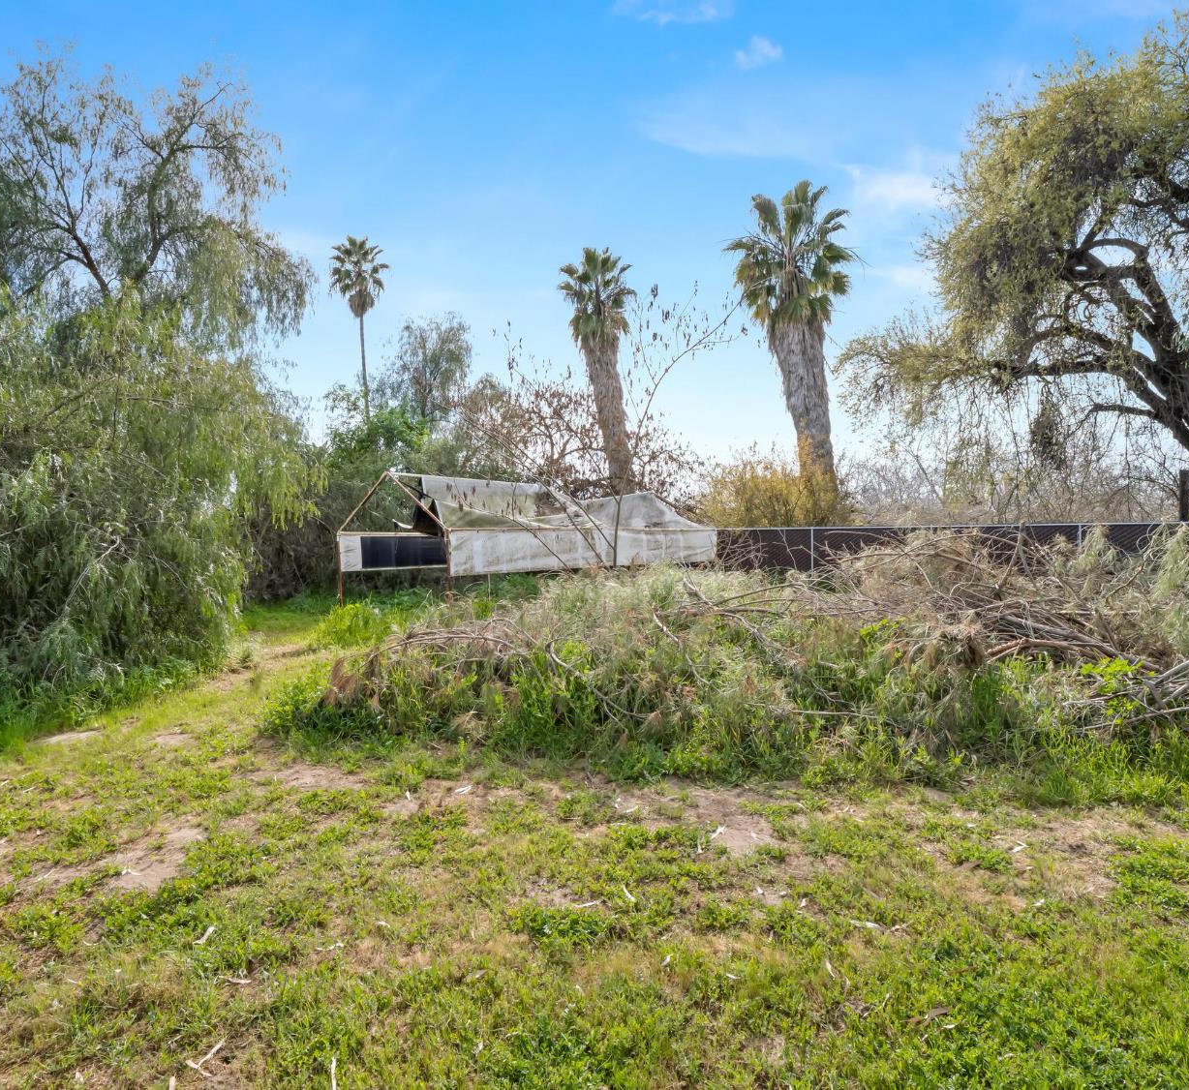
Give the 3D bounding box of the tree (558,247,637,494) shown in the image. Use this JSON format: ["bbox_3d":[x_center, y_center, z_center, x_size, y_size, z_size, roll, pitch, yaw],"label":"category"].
[{"bbox_3d":[0.130,-6.540,31.500,3.700,14.900,3.700,0,1,0],"label":"tree"}]

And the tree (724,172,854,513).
[{"bbox_3d":[6.700,-5.730,23.000,4.200,13.500,4.100,0,1,0],"label":"tree"}]

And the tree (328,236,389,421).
[{"bbox_3d":[-15.070,-9.500,43.000,3.900,20.500,3.900,0,1,0],"label":"tree"}]

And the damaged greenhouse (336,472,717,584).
[{"bbox_3d":[-0.860,0.020,12.280,3.100,2.200,6.360,1,1,43],"label":"damaged greenhouse"}]

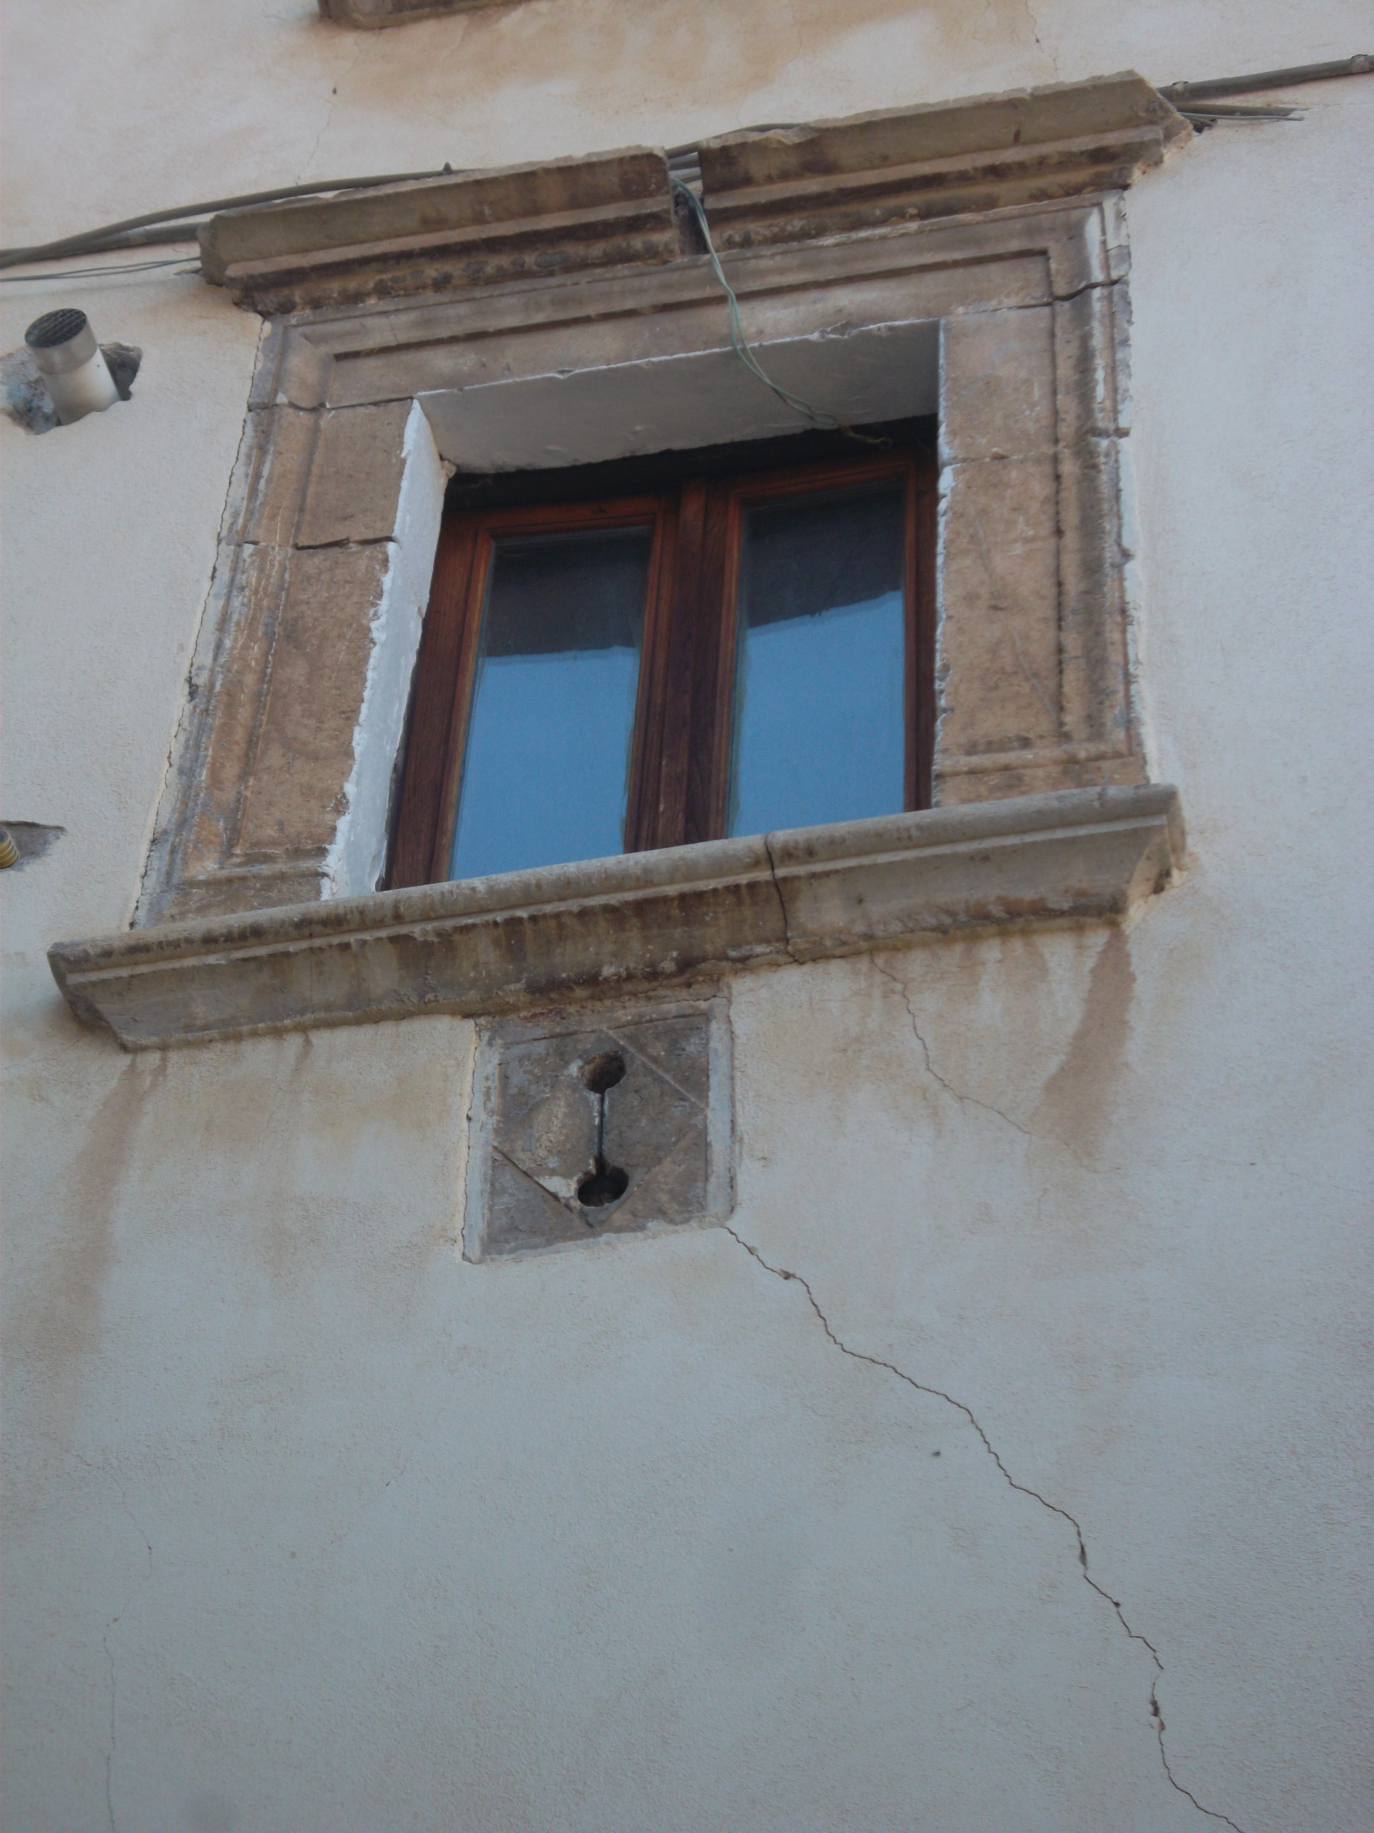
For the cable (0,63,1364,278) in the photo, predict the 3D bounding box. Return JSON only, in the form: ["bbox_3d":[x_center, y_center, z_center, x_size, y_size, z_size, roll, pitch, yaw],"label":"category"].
[{"bbox_3d":[-0.054,-1.292,6.653,2.401,0.200,0.060,-7,-46,11],"label":"cable"}]

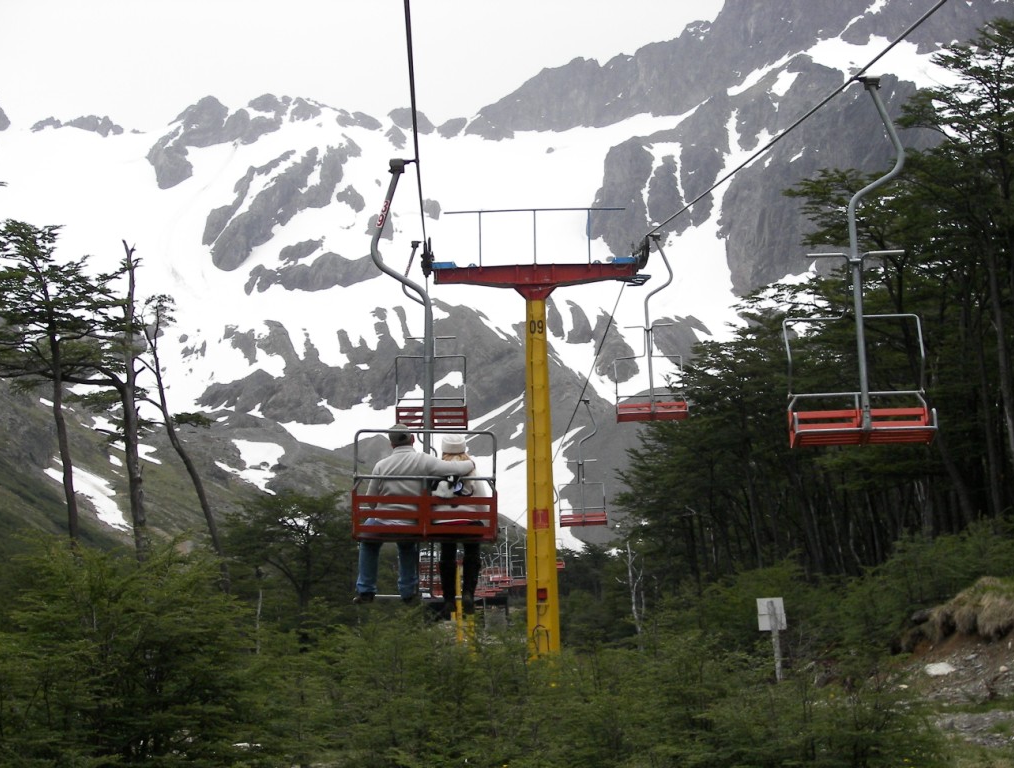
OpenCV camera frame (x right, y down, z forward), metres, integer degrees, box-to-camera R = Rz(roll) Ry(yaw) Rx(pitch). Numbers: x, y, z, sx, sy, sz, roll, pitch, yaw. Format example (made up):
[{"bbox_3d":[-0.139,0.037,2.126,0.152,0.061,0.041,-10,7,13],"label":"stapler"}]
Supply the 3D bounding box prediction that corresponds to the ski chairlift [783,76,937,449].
[{"bbox_3d":[2.699,-0.926,24.300,1.100,2.803,0.750,-2,-10,-1],"label":"ski chairlift"}]

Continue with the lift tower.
[{"bbox_3d":[0.433,0.855,48.300,3.219,6.789,1.500,-1,-10,-1],"label":"lift tower"}]

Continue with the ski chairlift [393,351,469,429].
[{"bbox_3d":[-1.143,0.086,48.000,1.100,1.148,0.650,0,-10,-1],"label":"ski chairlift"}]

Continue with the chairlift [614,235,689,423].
[{"bbox_3d":[2.216,-0.850,48.700,1.100,2.844,0.750,-2,-10,-1],"label":"chairlift"}]

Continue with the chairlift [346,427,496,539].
[{"bbox_3d":[-0.622,0.758,23.700,1.079,0.806,0.700,1,-10,-1],"label":"chairlift"}]

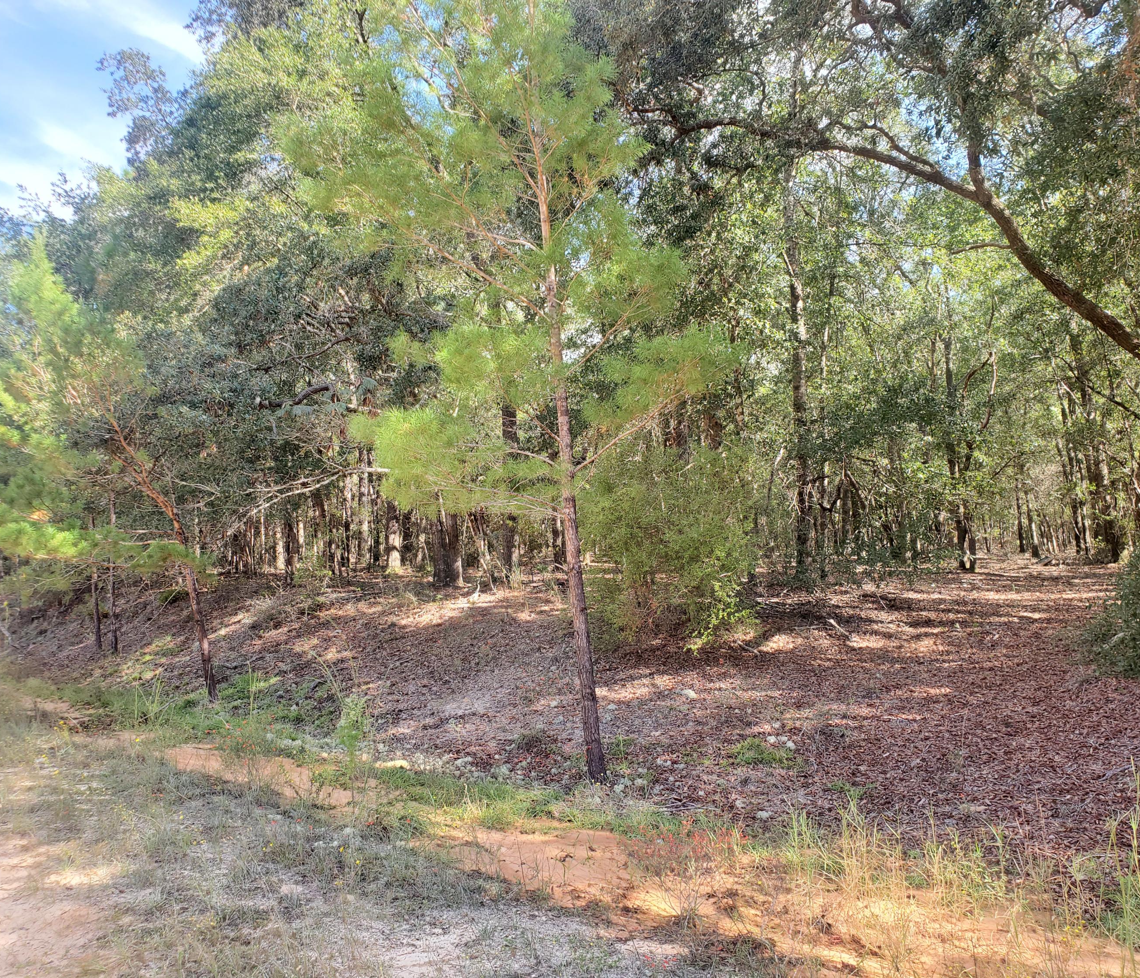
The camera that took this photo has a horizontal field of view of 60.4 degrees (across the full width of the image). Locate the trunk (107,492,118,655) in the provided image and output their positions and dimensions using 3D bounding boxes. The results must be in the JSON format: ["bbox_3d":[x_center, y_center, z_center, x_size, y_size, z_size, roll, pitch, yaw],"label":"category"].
[{"bbox_3d":[-6.391,1.183,13.700,0.130,2.290,0.110,-1,-2,0],"label":"trunk"}]

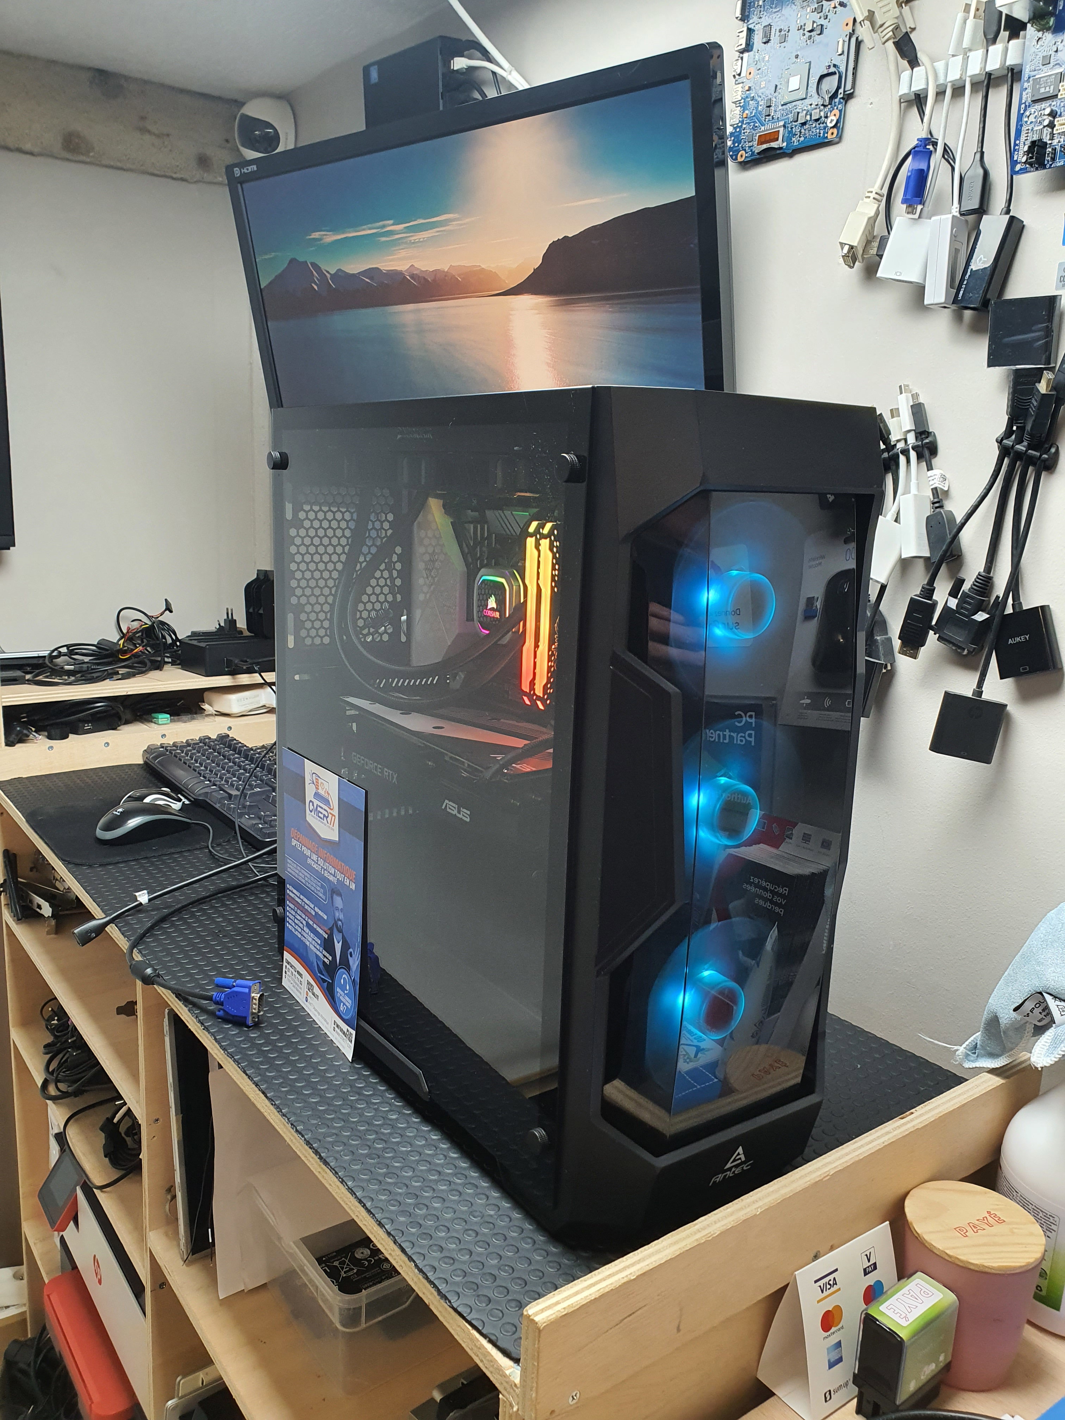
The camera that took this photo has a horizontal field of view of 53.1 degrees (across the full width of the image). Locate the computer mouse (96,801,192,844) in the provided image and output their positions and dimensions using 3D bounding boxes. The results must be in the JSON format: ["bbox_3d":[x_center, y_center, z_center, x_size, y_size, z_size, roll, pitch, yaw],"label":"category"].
[{"bbox_3d":[-0.472,0.132,1.296,0.111,0.039,0.062,-6,14,-33],"label":"computer mouse"}]

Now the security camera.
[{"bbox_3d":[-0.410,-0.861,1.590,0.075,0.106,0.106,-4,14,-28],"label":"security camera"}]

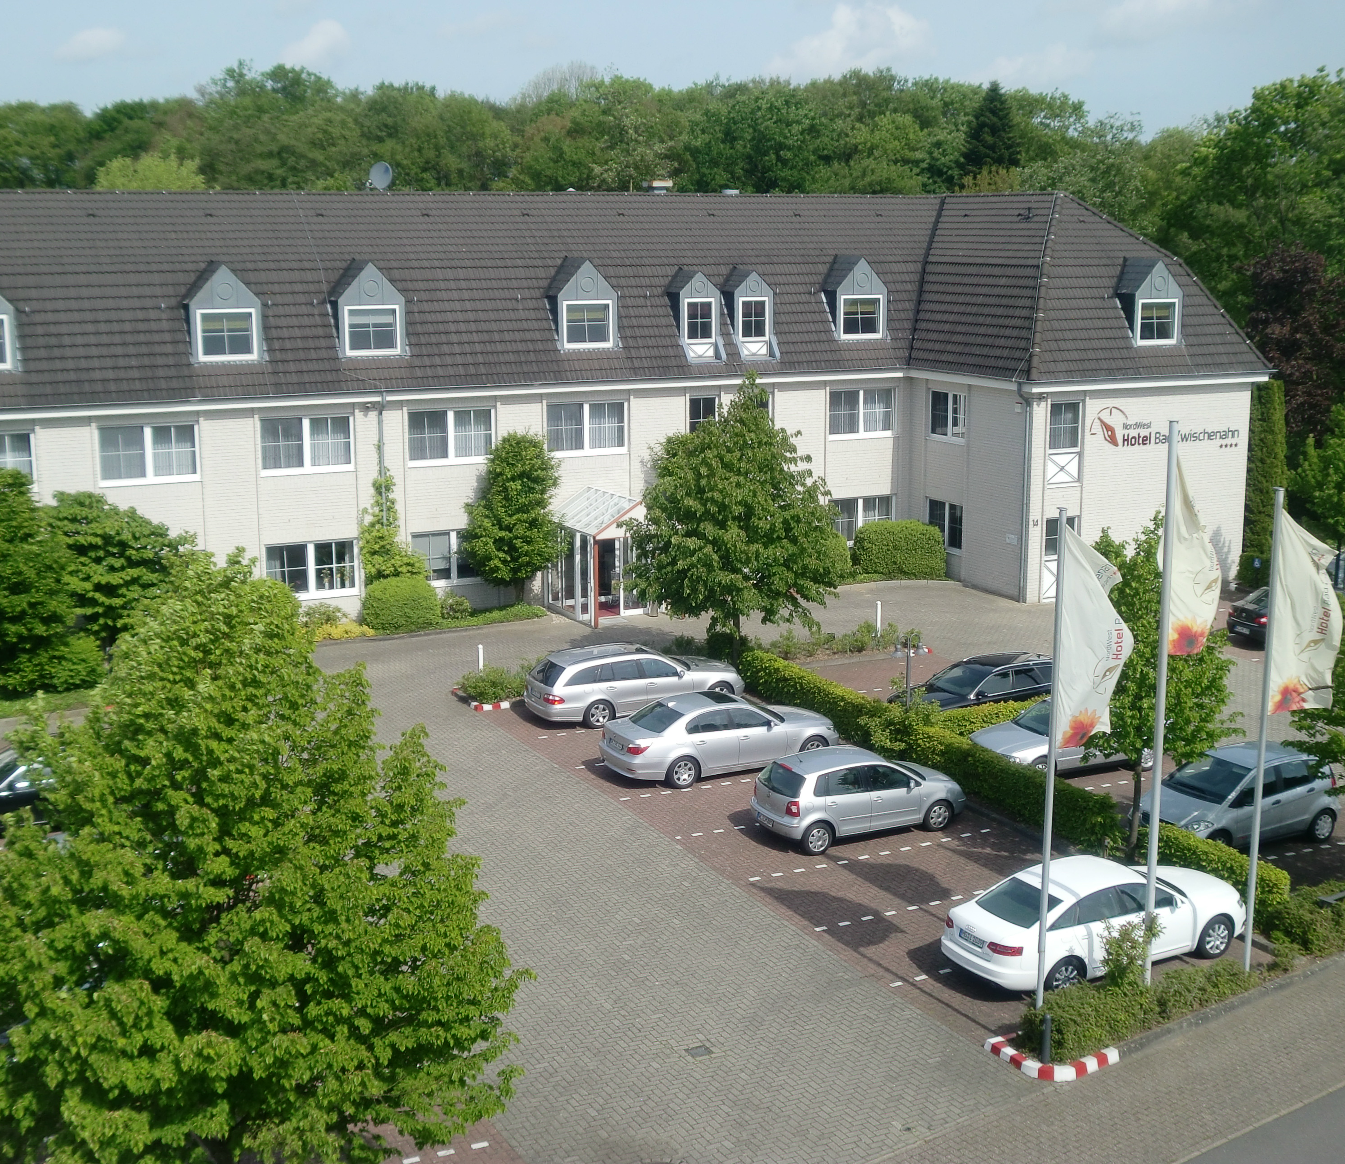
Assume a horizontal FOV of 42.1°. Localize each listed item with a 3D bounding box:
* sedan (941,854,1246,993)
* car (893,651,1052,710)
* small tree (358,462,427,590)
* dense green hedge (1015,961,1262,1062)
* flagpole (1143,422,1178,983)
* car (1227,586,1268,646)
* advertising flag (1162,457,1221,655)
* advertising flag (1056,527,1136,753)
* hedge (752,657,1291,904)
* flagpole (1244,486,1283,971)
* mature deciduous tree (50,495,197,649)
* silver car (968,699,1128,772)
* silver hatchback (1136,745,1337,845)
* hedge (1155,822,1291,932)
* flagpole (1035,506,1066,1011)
[{"bbox_3d":[6.192,4.774,25.328,4.920,1.460,1.860,-6,13,-27],"label":"sedan"},{"bbox_3d":[6.916,2.417,38.106,4.780,1.490,1.860,-6,13,-27],"label":"car"},{"bbox_3d":[-7.175,-0.925,44.522,1.600,4.265,1.000,-6,13,-25],"label":"small tree"},{"bbox_3d":[6.382,5.660,23.781,4.200,0.570,0.980,-9,14,-36],"label":"dense green hedge"},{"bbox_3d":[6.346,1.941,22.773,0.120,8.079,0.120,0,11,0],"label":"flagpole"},{"bbox_3d":[16.347,0.741,44.488,4.760,1.460,1.820,-6,13,-26],"label":"car"},{"bbox_3d":[6.901,-0.353,23.278,0.870,2.711,0.360,-4,12,-20],"label":"advertising flag"},{"bbox_3d":[5.313,0.658,21.977,1.000,2.800,0.360,-3,12,-13],"label":"advertising flag"},{"bbox_3d":[5.379,3.412,33.223,0.880,0.820,15.650,-6,13,-26],"label":"hedge"},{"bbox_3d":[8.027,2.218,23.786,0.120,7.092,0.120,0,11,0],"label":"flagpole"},{"bbox_3d":[-13.487,-0.080,42.386,3.700,4.500,3.400,-6,13,-27],"label":"mature deciduous tree"},{"bbox_3d":[7.872,2.972,34.252,4.450,1.460,1.740,-6,13,-26],"label":"silver car"},{"bbox_3d":[10.088,3.865,31.440,3.840,1.590,1.770,-6,13,-27],"label":"silver hatchback"},{"bbox_3d":[8.464,4.645,27.531,0.800,0.770,2.550,-6,13,-27],"label":"hedge"},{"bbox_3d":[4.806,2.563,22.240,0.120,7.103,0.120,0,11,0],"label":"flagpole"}]

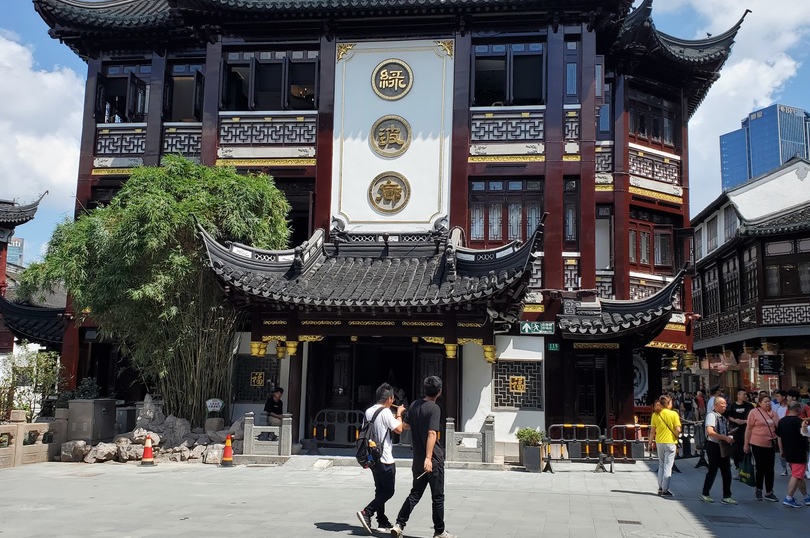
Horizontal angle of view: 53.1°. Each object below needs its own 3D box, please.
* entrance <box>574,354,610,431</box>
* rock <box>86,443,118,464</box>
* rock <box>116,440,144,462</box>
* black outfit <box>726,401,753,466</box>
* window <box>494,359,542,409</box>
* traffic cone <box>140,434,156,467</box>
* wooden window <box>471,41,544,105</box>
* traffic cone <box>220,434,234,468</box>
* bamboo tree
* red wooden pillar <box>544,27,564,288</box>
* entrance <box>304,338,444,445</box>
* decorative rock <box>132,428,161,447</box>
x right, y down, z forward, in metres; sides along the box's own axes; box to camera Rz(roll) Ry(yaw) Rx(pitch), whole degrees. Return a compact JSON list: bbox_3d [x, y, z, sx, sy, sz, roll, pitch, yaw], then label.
[{"bbox_3d":[4.454,3.284,19.416,0.850,2.500,0.250,0,-9,8],"label":"entrance"},{"bbox_3d":[-6.138,3.690,16.447,0.640,0.420,0.500,5,-9,-20],"label":"rock"},{"bbox_3d":[-5.823,3.940,17.540,0.570,0.420,0.450,0,-9,6],"label":"rock"},{"bbox_3d":[7.057,3.530,17.091,0.520,1.360,0.350,-2,-9,23],"label":"black outfit"},{"bbox_3d":[2.634,2.717,18.916,1.175,1.174,0.100,0,-9,6],"label":"window"},{"bbox_3d":[-5.172,3.652,16.428,0.360,0.650,0.360,0,-8,7],"label":"traffic cone"},{"bbox_3d":[2.578,-4.830,20.164,1.806,1.691,0.150,0,-9,6],"label":"wooden window"},{"bbox_3d":[-3.542,3.611,16.231,0.380,0.650,0.380,3,-9,-13],"label":"traffic cone"},{"bbox_3d":[-5.674,0.508,18.300,5.400,6.200,4.200,0,-8,7],"label":"bamboo tree"},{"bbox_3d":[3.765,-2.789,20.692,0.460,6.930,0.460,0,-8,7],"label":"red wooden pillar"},{"bbox_3d":[-0.662,2.789,18.684,3.200,2.500,0.700,0,-9,8],"label":"entrance"},{"bbox_3d":[-5.545,3.625,17.400,0.550,0.410,0.450,0,-8,7],"label":"decorative rock"}]

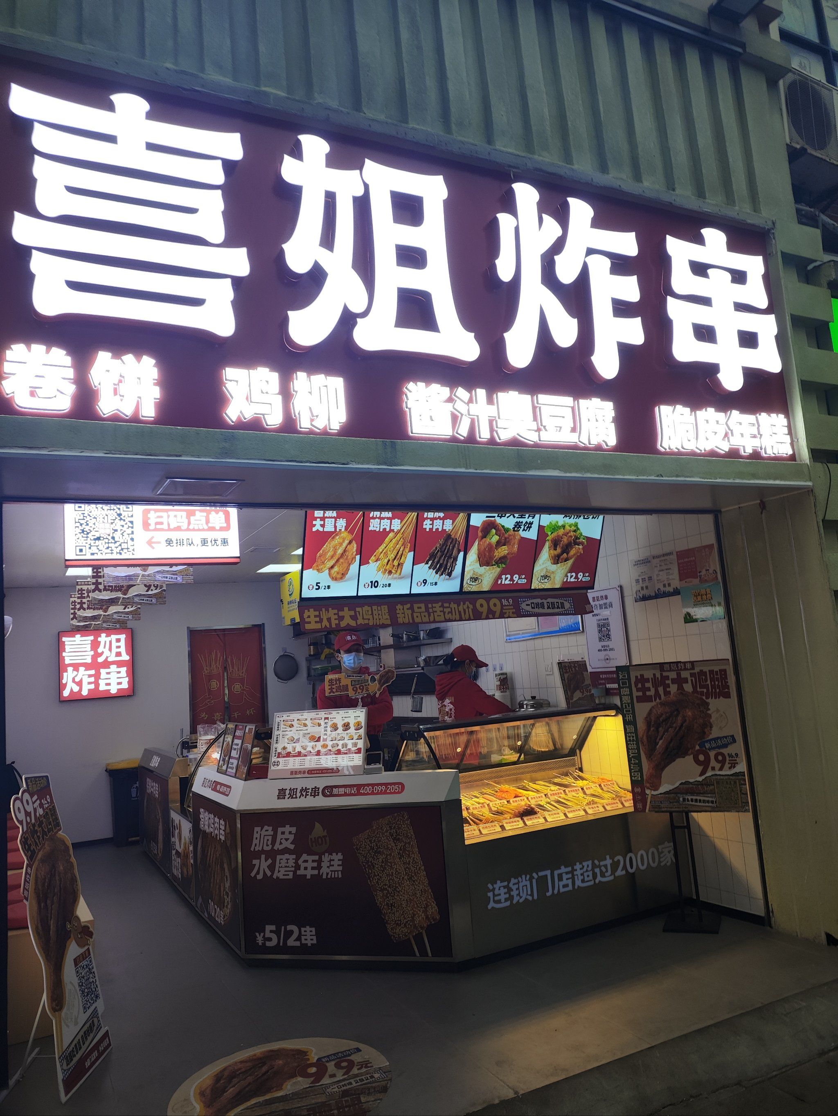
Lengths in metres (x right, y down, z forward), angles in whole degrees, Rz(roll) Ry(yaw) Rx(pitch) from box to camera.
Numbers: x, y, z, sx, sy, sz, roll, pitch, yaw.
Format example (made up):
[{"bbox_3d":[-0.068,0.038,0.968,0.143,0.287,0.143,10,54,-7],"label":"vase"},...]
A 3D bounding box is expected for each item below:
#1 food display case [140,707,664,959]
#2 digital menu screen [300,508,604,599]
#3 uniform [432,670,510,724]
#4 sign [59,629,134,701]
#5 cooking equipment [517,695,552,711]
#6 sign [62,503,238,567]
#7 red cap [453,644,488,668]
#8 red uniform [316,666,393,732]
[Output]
[{"bbox_3d":[-0.456,1.758,5.984,2.550,1.147,4.170,-1,-8,-26],"label":"food display case"},{"bbox_3d":[0.254,-0.080,4.659,1.919,0.560,0.070,-1,14,-26],"label":"digital menu screen"},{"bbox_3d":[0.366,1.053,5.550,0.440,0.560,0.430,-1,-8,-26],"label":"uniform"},{"bbox_3d":[-3.223,1.061,8.064,0.675,0.675,0.080,-1,-8,-26],"label":"sign"},{"bbox_3d":[0.756,0.951,5.300,0.210,0.100,0.220,-4,-7,-1],"label":"cooking equipment"},{"bbox_3d":[-1.342,-0.135,4.092,0.838,0.360,0.100,-1,-8,-26],"label":"sign"},{"bbox_3d":[0.348,0.675,5.550,0.250,0.140,0.175,14,-15,-23],"label":"red cap"},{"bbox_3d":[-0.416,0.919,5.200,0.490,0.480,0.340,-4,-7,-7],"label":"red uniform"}]

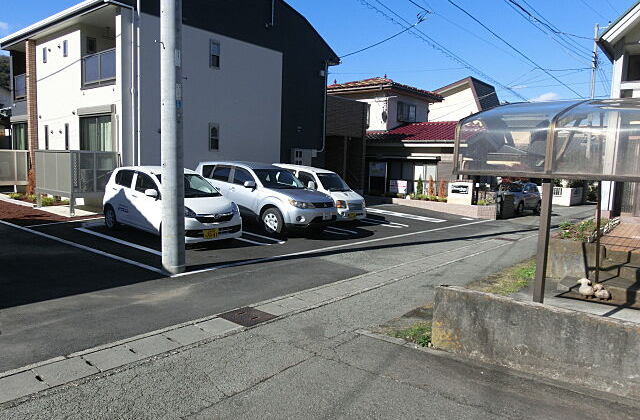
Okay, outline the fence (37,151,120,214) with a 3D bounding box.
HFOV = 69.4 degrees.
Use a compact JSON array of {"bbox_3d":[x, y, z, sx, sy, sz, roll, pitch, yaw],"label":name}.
[{"bbox_3d":[-6.911,-0.815,13.100,2.550,1.670,1.220,7,8,40],"label":"fence"}]

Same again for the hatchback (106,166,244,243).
[{"bbox_3d":[-3.095,-0.165,9.760,3.395,1.500,1.475,8,8,41],"label":"hatchback"}]

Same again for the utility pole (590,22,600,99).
[{"bbox_3d":[19.015,-6.883,32.624,0.340,12.200,0.340,7,8,40],"label":"utility pole"}]

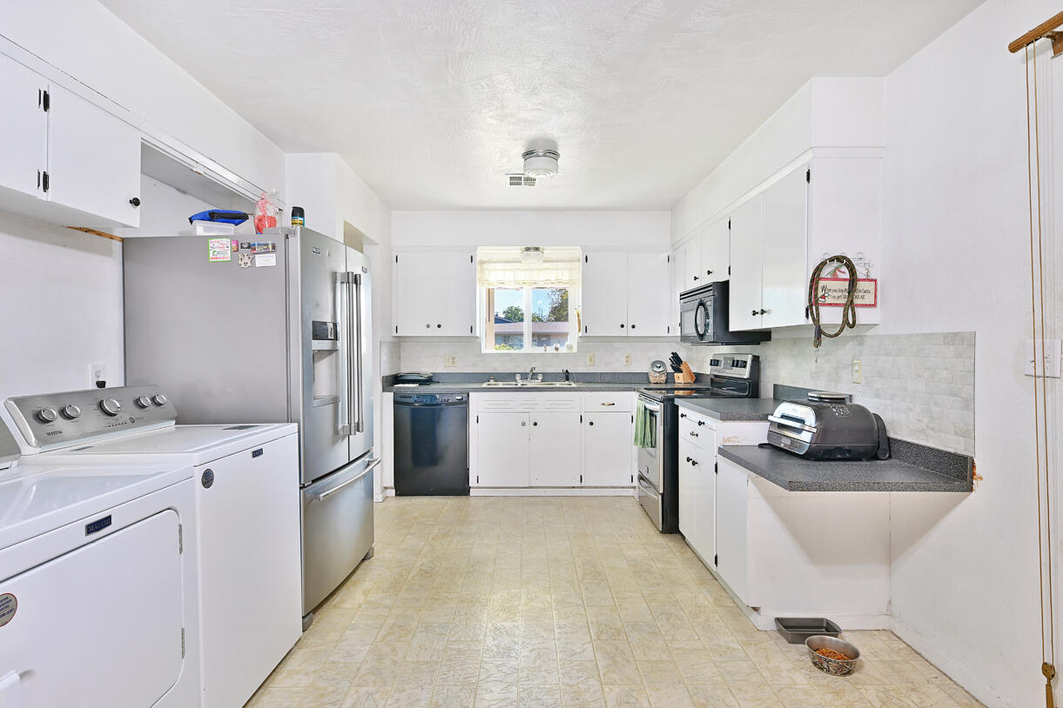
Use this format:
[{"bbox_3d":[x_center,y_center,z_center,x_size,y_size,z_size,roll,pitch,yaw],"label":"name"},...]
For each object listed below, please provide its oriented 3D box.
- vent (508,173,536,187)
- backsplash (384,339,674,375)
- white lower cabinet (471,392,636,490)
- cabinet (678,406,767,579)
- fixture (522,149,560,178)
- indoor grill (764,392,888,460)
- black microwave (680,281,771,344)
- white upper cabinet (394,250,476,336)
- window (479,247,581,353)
[{"bbox_3d":[-0.065,-1.239,4.013,0.245,0.025,0.330,0,1,0],"label":"vent"},{"bbox_3d":[0.110,0.032,5.170,2.700,0.310,0.020,0,0,0],"label":"backsplash"},{"bbox_3d":[0.178,0.720,4.880,1.357,0.820,0.590,0,0,0],"label":"white lower cabinet"},{"bbox_3d":[1.236,0.730,3.171,0.625,0.835,0.750,0,1,0],"label":"cabinet"},{"bbox_3d":[0.058,-1.165,3.420,0.228,0.140,0.228,0,0,0],"label":"fixture"},{"bbox_3d":[1.340,0.313,2.583,0.405,0.271,0.390,0,1,0],"label":"indoor grill"},{"bbox_3d":[1.325,-0.262,3.850,0.400,0.385,0.760,0,0,-1],"label":"black microwave"},{"bbox_3d":[-0.843,-0.537,5.034,0.720,0.773,0.320,0,1,0],"label":"white upper cabinet"},{"bbox_3d":[-0.024,-0.507,5.165,0.920,0.980,0.120,0,1,0],"label":"window"}]

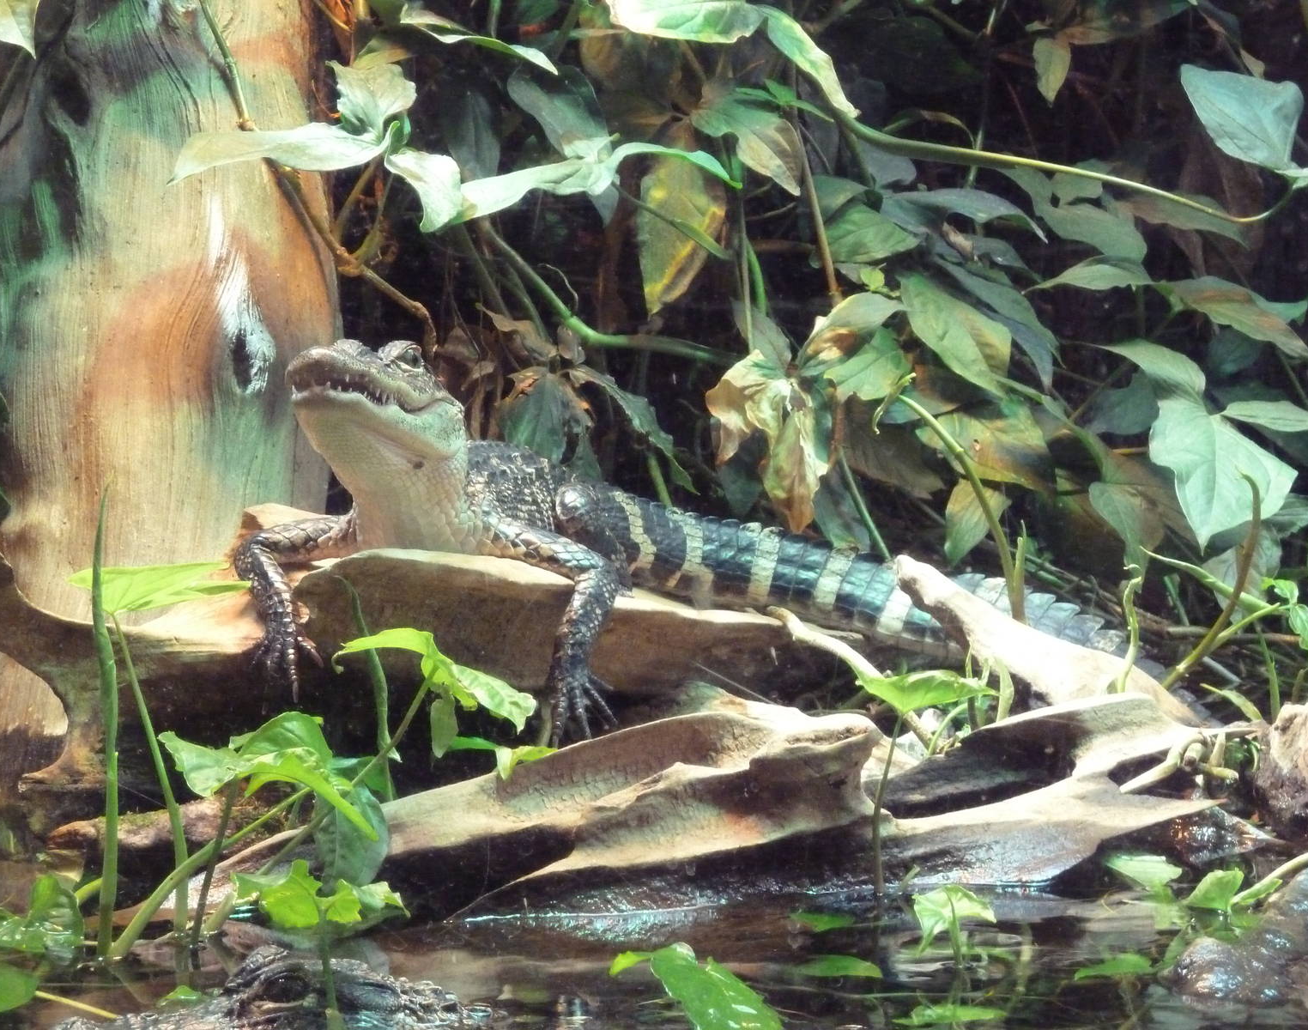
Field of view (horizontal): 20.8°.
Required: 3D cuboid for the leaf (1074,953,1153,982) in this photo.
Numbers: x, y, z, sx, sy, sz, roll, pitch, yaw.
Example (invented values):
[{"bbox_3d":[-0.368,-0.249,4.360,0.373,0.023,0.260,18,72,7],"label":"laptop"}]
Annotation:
[{"bbox_3d":[0.223,0.220,1.740,0.038,0.009,0.028,-1,8,-6],"label":"leaf"}]

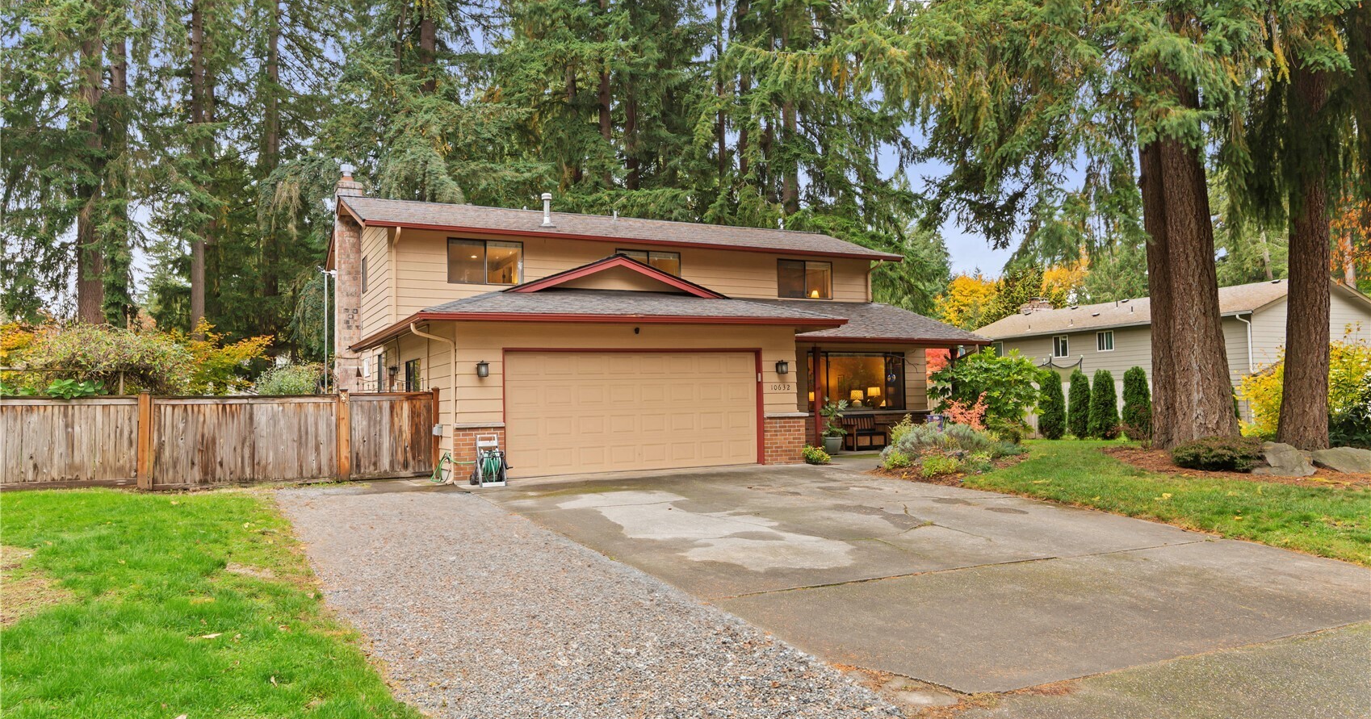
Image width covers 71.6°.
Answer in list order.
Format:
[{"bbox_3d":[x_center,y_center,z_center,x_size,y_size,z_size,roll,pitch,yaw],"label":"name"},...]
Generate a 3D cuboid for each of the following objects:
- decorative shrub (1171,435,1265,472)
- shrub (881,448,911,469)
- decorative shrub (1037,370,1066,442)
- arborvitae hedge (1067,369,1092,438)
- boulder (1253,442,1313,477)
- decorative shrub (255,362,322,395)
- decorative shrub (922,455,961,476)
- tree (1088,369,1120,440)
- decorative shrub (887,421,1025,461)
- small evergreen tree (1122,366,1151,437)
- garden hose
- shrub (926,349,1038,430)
[{"bbox_3d":[9.132,1.575,16.300,1.500,0.620,1.350,0,-3,-26],"label":"decorative shrub"},{"bbox_3d":[3.629,1.726,16.400,0.500,0.330,0.460,-2,-3,12],"label":"shrub"},{"bbox_3d":[10.245,1.287,26.600,0.720,1.980,0.720,-2,-3,21],"label":"decorative shrub"},{"bbox_3d":[11.023,1.272,26.600,0.640,1.960,0.640,-2,-3,22],"label":"arborvitae hedge"},{"bbox_3d":[9.049,1.513,14.400,0.820,0.490,0.700,-3,-3,32],"label":"boulder"},{"bbox_3d":[-8.738,1.211,21.000,1.500,2.250,1.500,0,-3,-26],"label":"decorative shrub"},{"bbox_3d":[4.010,1.670,14.900,0.580,0.340,0.520,-2,-3,15],"label":"decorative shrub"},{"bbox_3d":[11.904,1.255,27.000,0.860,1.960,0.860,0,-3,-26],"label":"tree"},{"bbox_3d":[4.938,1.500,17.400,2.100,0.690,1.300,0,-3,-26],"label":"decorative shrub"},{"bbox_3d":[12.611,1.201,26.600,0.860,2.000,0.860,0,-3,-26],"label":"small evergreen tree"},{"bbox_3d":[-3.830,1.745,15.600,0.650,0.500,0.500,0,-3,-26],"label":"garden hose"},{"bbox_3d":[7.339,0.902,23.400,2.500,2.350,2.400,0,-3,-26],"label":"shrub"}]

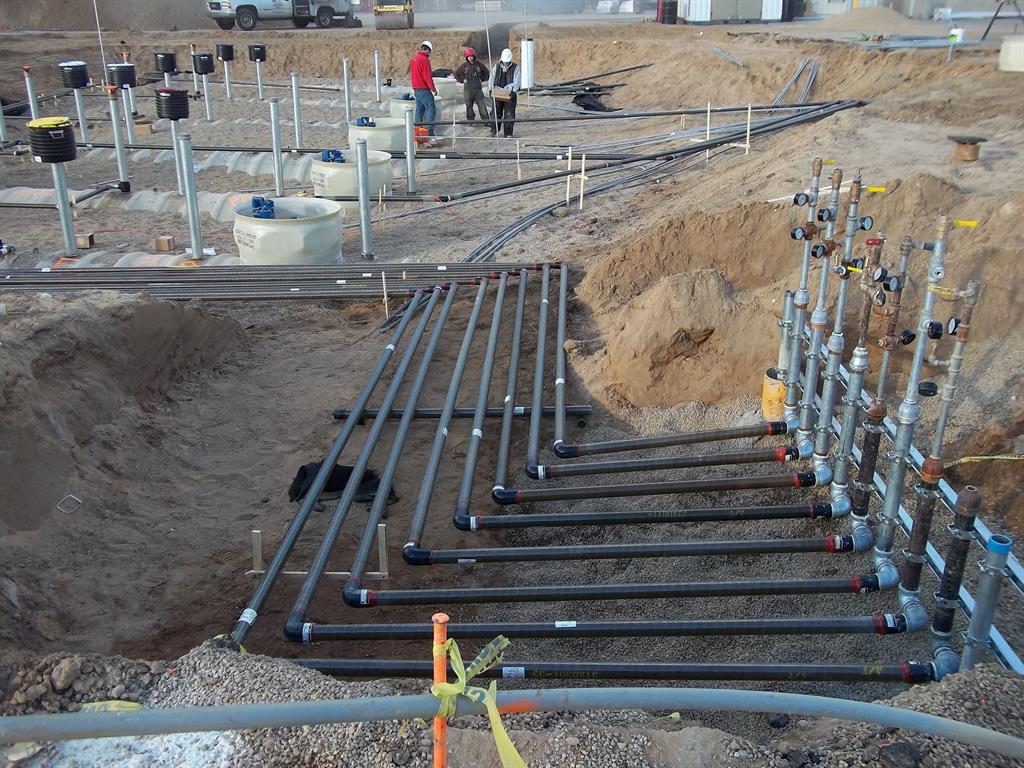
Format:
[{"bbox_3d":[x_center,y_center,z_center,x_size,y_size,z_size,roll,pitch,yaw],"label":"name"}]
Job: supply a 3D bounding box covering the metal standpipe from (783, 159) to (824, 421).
[{"bbox_3d":[1.652,-0.525,5.330,0.130,1.454,0.130,0,22,0],"label":"metal standpipe"}]

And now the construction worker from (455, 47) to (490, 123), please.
[{"bbox_3d":[-0.886,-6.633,21.224,0.780,1.695,0.420,0,23,0],"label":"construction worker"}]

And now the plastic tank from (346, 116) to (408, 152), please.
[{"bbox_3d":[-2.523,-4.727,18.342,1.240,0.630,1.240,0,23,0],"label":"plastic tank"}]

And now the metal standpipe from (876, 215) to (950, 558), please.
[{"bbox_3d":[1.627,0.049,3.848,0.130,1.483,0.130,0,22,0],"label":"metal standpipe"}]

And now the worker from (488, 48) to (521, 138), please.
[{"bbox_3d":[-0.155,-6.000,19.609,0.680,1.767,0.500,3,23,6],"label":"worker"}]

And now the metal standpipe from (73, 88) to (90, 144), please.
[{"bbox_3d":[-8.284,-5.143,18.216,0.115,1.005,0.115,1,22,2],"label":"metal standpipe"}]

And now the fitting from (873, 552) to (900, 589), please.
[{"bbox_3d":[1.522,0.754,3.846,0.105,0.120,0.100,1,22,2],"label":"fitting"}]

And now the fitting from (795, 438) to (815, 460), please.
[{"bbox_3d":[1.542,0.346,4.965,0.090,0.090,0.083,1,22,2],"label":"fitting"}]

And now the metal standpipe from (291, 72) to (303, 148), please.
[{"bbox_3d":[-4.066,-5.165,17.997,0.130,1.444,0.130,0,23,0],"label":"metal standpipe"}]

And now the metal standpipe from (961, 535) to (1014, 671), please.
[{"bbox_3d":[1.503,0.746,3.026,0.065,0.560,0.065,1,22,2],"label":"metal standpipe"}]

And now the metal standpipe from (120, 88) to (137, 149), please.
[{"bbox_3d":[-7.763,-5.416,19.189,0.115,1.137,0.115,0,22,0],"label":"metal standpipe"}]

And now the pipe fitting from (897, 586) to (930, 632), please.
[{"bbox_3d":[1.525,0.855,3.596,0.115,0.135,0.105,1,22,2],"label":"pipe fitting"}]

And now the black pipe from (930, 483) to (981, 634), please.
[{"bbox_3d":[1.510,0.615,3.221,0.070,0.562,0.070,1,22,2],"label":"black pipe"}]

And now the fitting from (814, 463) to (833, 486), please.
[{"bbox_3d":[1.554,0.451,4.716,0.090,0.093,0.083,1,22,2],"label":"fitting"}]

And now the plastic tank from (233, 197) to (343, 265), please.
[{"bbox_3d":[-2.358,-1.590,10.031,1.130,0.530,1.130,0,22,0],"label":"plastic tank"}]

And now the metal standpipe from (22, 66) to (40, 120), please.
[{"bbox_3d":[-9.548,-5.527,18.893,0.130,1.539,0.130,0,22,0],"label":"metal standpipe"}]

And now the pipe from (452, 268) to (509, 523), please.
[{"bbox_3d":[-0.150,-0.174,6.681,0.070,0.066,4.614,1,21,2],"label":"pipe"}]

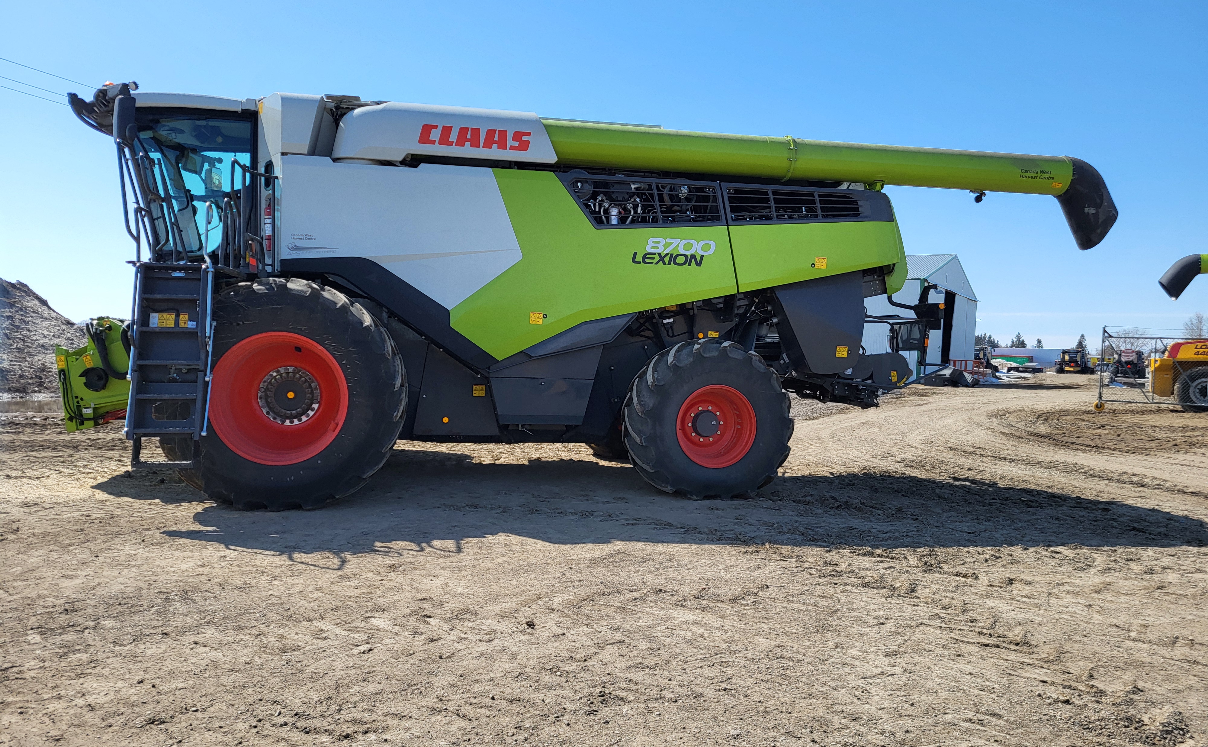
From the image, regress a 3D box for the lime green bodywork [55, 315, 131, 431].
[{"bbox_3d":[-4.976,-0.010,9.786,1.046,1.121,1.700,1,2,-9],"label":"lime green bodywork"}]

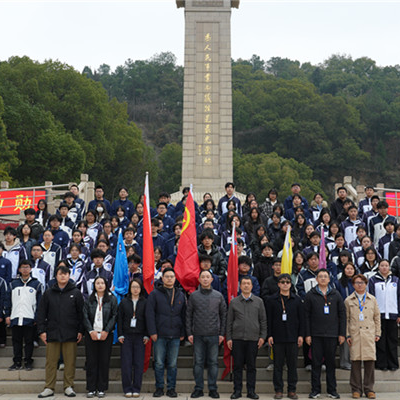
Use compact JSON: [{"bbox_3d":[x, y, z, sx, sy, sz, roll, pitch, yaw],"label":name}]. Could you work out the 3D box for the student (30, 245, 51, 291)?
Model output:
[{"bbox_3d":[-2.704,1.597,9.369,0.480,1.720,0.300,1,-8,-6],"label":"student"}]

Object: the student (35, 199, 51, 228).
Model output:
[{"bbox_3d":[-3.289,0.819,11.715,0.430,1.663,0.280,1,-8,-4],"label":"student"}]

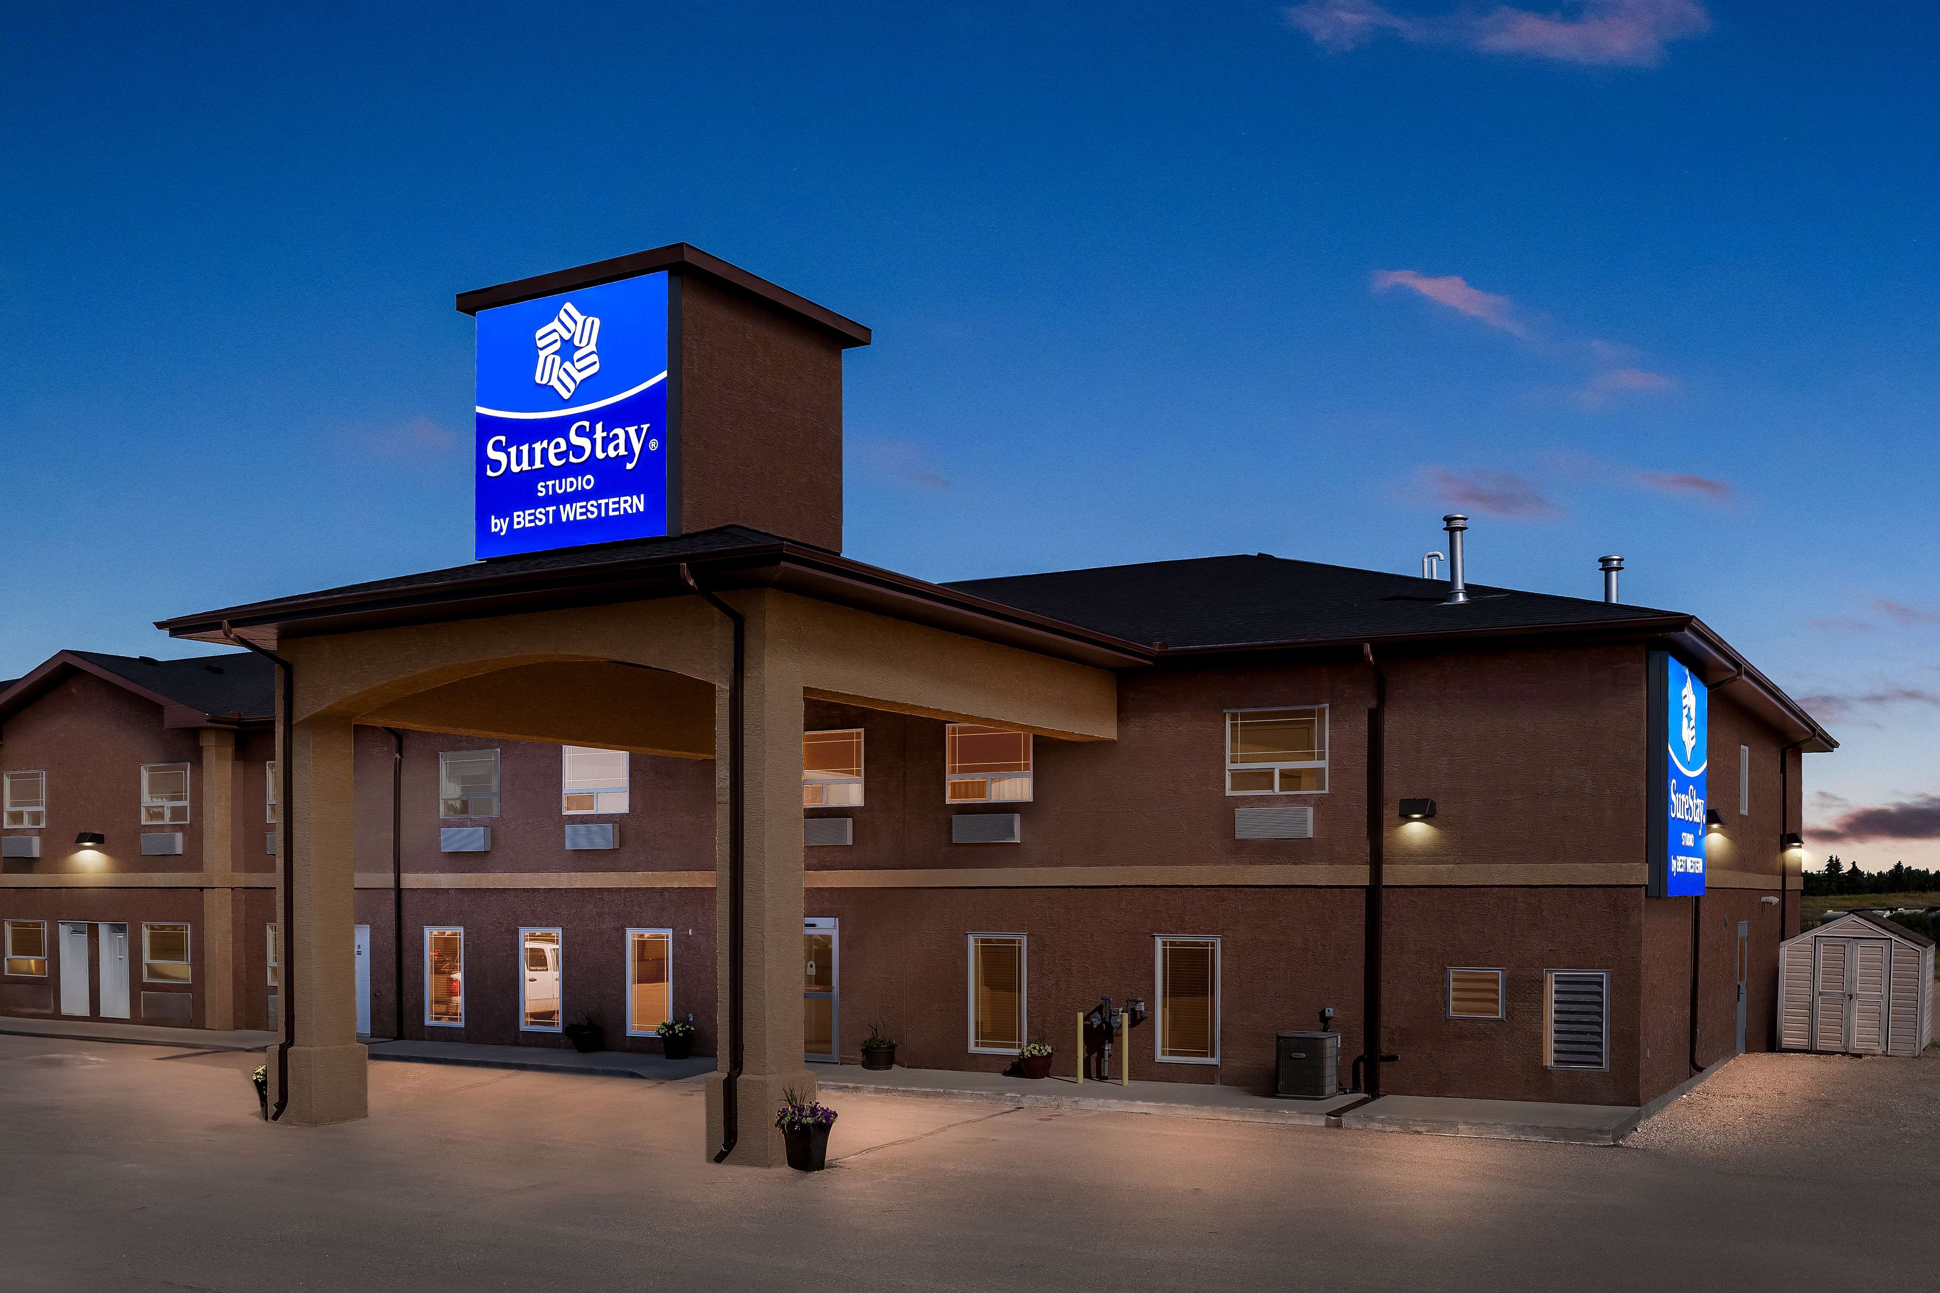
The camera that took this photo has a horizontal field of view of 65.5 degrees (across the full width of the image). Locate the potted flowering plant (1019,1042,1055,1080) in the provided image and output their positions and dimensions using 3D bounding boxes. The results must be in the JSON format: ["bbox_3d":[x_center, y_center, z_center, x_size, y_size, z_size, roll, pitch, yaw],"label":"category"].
[{"bbox_3d":[0.942,5.840,21.300,0.480,0.540,0.480,0,-5,0],"label":"potted flowering plant"}]

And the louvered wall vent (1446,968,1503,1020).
[{"bbox_3d":[6.667,4.586,19.900,0.740,0.680,0.100,-3,-5,28],"label":"louvered wall vent"}]

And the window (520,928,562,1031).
[{"bbox_3d":[-7.290,5.649,25.597,0.785,1.660,0.120,-2,-5,27],"label":"window"}]

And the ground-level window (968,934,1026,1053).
[{"bbox_3d":[0.383,5.056,22.025,0.874,1.626,0.120,-2,-5,27],"label":"ground-level window"}]

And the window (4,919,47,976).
[{"bbox_3d":[-20.589,6.586,32.905,1.470,1.220,0.120,-2,-5,25],"label":"window"}]

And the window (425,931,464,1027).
[{"bbox_3d":[-9.626,6.059,27.656,0.970,1.810,0.100,-2,-4,26],"label":"window"}]

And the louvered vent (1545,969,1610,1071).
[{"bbox_3d":[7.982,4.917,19.837,0.790,1.320,0.120,-2,-5,25],"label":"louvered vent"}]

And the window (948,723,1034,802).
[{"bbox_3d":[0.270,1.718,22.076,1.323,1.154,0.120,-2,-5,27],"label":"window"}]

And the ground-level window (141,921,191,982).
[{"bbox_3d":[-16.342,6.237,30.724,1.460,1.210,0.100,-2,-4,26],"label":"ground-level window"}]

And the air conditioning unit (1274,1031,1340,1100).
[{"bbox_3d":[4.603,5.704,20.627,0.680,0.830,0.720,-2,-5,25],"label":"air conditioning unit"}]

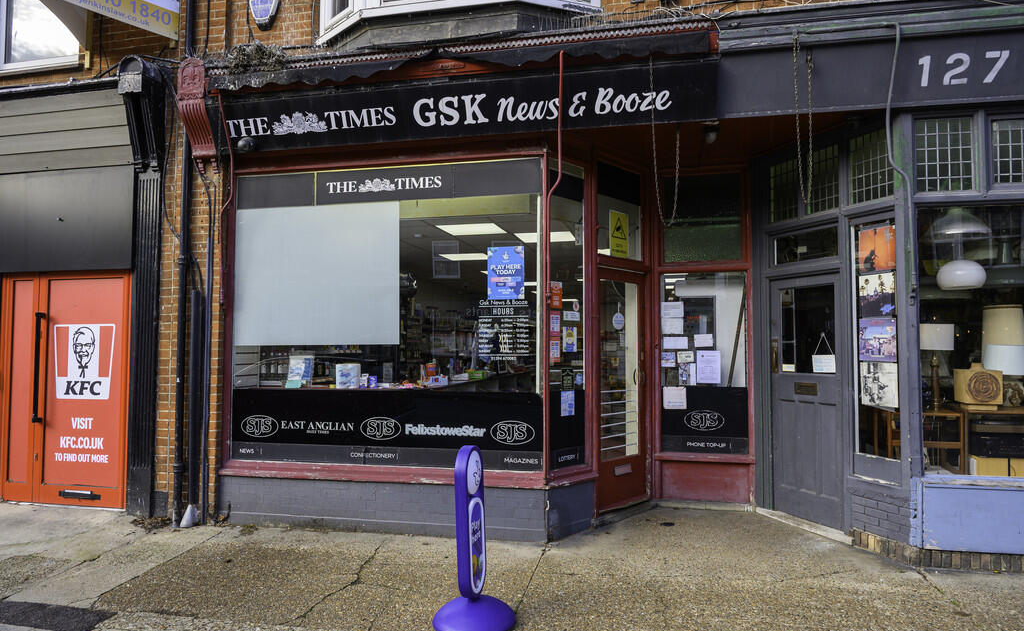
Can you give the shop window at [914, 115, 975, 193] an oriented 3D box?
[{"bbox_3d":[2.935,-1.091,4.633,0.370,0.511,0.060,0,-3,10],"label":"shop window"}]

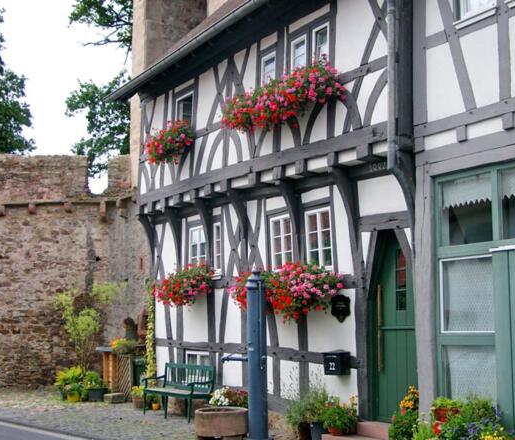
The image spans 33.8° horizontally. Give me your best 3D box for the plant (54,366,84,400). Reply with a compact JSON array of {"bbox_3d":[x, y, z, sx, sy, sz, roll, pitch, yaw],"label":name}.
[{"bbox_3d":[-3.980,3.458,17.900,0.612,0.707,0.550,0,-7,0],"label":"plant"}]

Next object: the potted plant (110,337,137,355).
[{"bbox_3d":[-2.787,2.620,17.700,0.564,0.376,0.420,0,-7,0],"label":"potted plant"}]

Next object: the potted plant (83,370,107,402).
[{"bbox_3d":[-3.269,3.339,17.000,0.420,0.600,0.450,4,-8,-31],"label":"potted plant"}]

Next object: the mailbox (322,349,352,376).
[{"bbox_3d":[1.021,1.854,10.954,0.170,0.300,0.360,4,-8,-31],"label":"mailbox"}]

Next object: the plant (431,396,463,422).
[{"bbox_3d":[1.979,1.985,8.878,0.260,0.260,0.310,4,-8,-31],"label":"plant"}]

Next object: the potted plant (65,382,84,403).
[{"bbox_3d":[-3.756,3.543,17.400,0.369,0.394,0.370,0,-7,0],"label":"potted plant"}]

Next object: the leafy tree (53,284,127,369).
[{"bbox_3d":[-3.489,2.395,17.500,1.200,2.150,1.350,4,-8,-31],"label":"leafy tree"}]

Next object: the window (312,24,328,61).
[{"bbox_3d":[0.877,-2.270,11.203,0.100,0.547,0.347,4,-8,-31],"label":"window"}]

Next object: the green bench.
[{"bbox_3d":[-1.332,2.873,14.200,0.560,0.860,1.600,5,-9,-33],"label":"green bench"}]

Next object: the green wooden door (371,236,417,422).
[{"bbox_3d":[1.694,1.332,10.406,0.090,2.250,0.860,4,-8,-31],"label":"green wooden door"}]

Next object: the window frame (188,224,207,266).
[{"bbox_3d":[-0.980,0.500,14.709,0.100,0.760,0.674,4,-8,-31],"label":"window frame"}]

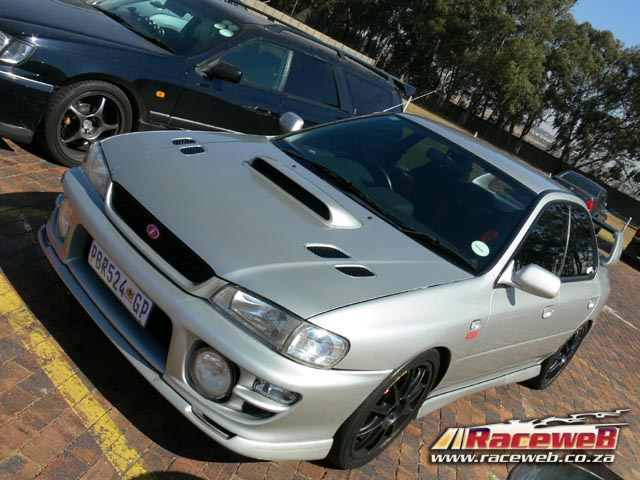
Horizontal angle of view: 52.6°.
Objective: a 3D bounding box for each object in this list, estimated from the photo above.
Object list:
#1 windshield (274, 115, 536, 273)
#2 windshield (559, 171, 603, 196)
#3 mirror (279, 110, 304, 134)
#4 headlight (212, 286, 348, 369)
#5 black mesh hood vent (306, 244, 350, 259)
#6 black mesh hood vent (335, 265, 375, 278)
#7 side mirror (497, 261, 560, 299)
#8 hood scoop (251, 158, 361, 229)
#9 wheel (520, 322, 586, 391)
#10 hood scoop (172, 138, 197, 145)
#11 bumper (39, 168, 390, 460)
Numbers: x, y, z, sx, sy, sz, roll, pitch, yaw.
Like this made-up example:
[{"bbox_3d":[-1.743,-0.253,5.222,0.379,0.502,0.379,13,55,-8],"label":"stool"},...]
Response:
[{"bbox_3d":[0.457,-0.356,3.438,0.880,0.130,1.380,-27,49,-34],"label":"windshield"},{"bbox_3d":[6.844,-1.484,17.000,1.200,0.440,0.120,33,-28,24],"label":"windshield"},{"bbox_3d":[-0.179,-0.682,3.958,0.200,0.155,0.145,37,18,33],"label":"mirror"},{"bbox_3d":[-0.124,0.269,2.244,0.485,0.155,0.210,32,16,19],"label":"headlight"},{"bbox_3d":[0.034,0.045,2.458,0.145,0.027,0.125,-11,38,-46],"label":"black mesh hood vent"},{"bbox_3d":[0.134,0.116,2.420,0.145,0.030,0.100,-3,41,-41],"label":"black mesh hood vent"},{"bbox_3d":[0.986,0.193,3.021,0.235,0.165,0.150,37,18,33],"label":"side mirror"},{"bbox_3d":[-0.073,-0.236,2.886,0.650,0.080,0.275,37,28,33],"label":"hood scoop"},{"bbox_3d":[1.711,0.778,4.725,0.210,0.620,0.620,37,19,33],"label":"wheel"},{"bbox_3d":[-0.631,-0.459,3.028,0.090,0.027,0.135,37,29,33],"label":"hood scoop"},{"bbox_3d":[-0.581,0.213,2.677,1.690,0.425,0.700,37,18,33],"label":"bumper"}]

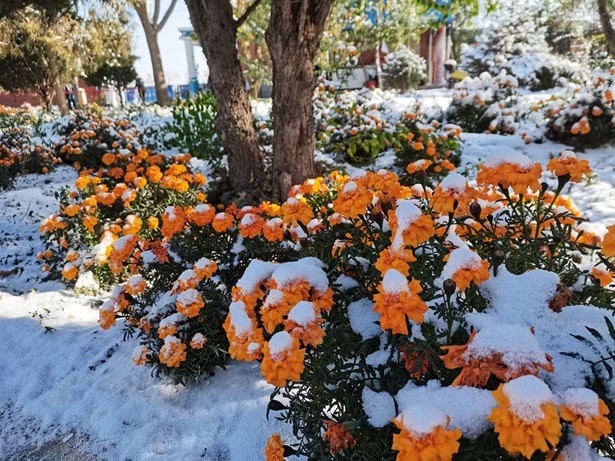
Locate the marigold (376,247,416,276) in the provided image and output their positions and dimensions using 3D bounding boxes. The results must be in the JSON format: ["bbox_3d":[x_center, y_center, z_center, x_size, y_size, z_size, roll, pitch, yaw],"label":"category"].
[{"bbox_3d":[0.120,0.045,0.630,0.056,0.041,0.051,2,17,11],"label":"marigold"}]

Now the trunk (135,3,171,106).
[{"bbox_3d":[-5.025,-5.654,14.971,1.000,3.150,0.700,-1,17,0],"label":"trunk"}]

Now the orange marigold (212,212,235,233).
[{"bbox_3d":[-0.226,-0.021,1.240,0.058,0.050,0.058,-1,17,0],"label":"orange marigold"}]

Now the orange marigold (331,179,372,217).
[{"bbox_3d":[0.075,-0.052,0.770,0.065,0.056,0.059,0,17,6],"label":"orange marigold"}]

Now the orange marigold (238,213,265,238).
[{"bbox_3d":[-0.145,-0.013,1.200,0.064,0.058,0.064,-1,17,0],"label":"orange marigold"}]

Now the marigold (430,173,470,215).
[{"bbox_3d":[0.241,-0.062,0.780,0.066,0.062,0.066,-1,17,0],"label":"marigold"}]

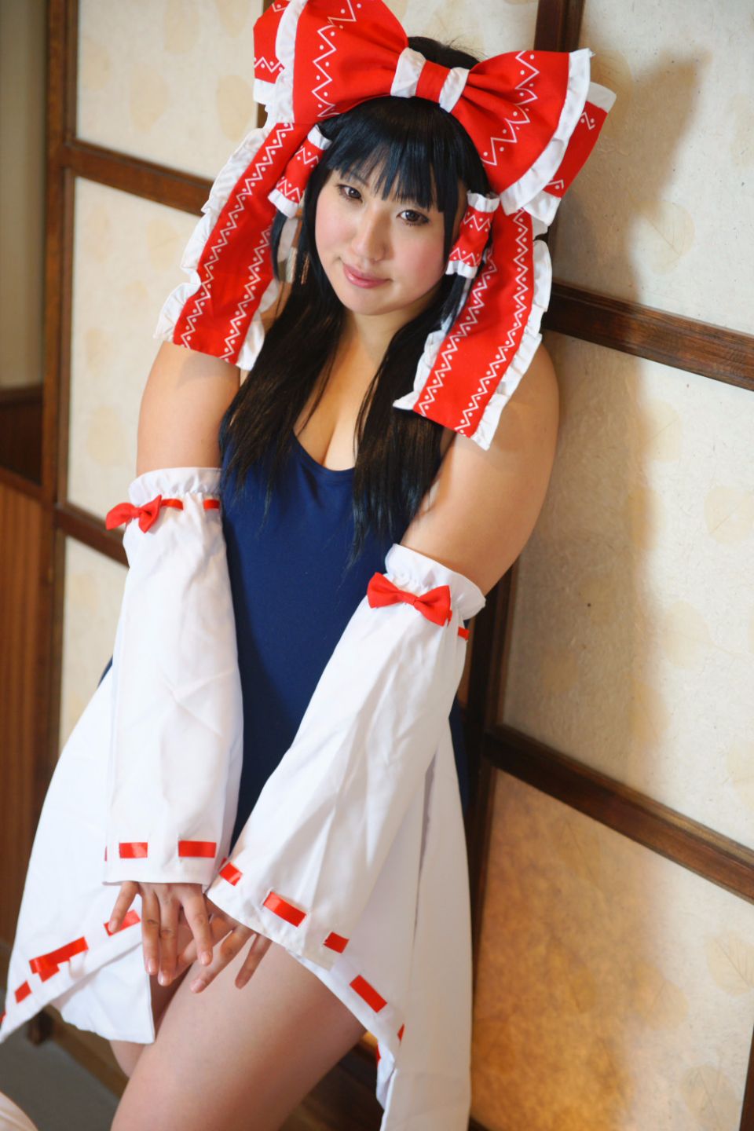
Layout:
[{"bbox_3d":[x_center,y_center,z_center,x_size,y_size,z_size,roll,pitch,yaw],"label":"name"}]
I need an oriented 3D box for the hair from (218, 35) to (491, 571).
[{"bbox_3d":[-0.016,-0.267,2.200,0.250,0.530,0.260,17,16,14],"label":"hair"}]

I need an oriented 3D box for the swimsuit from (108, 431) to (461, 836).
[{"bbox_3d":[-0.084,0.078,2.280,0.380,0.560,0.260,17,14,16],"label":"swimsuit"}]

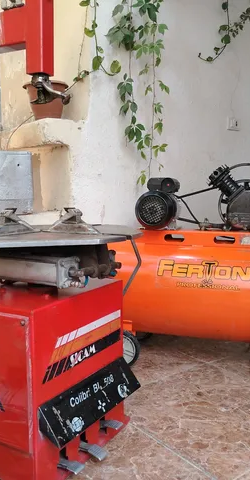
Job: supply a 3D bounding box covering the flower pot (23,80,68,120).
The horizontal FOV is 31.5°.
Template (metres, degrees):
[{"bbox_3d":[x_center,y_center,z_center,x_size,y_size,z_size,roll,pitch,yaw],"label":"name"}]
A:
[{"bbox_3d":[-0.445,-0.785,2.496,0.253,0.197,0.253,0,6,0],"label":"flower pot"}]

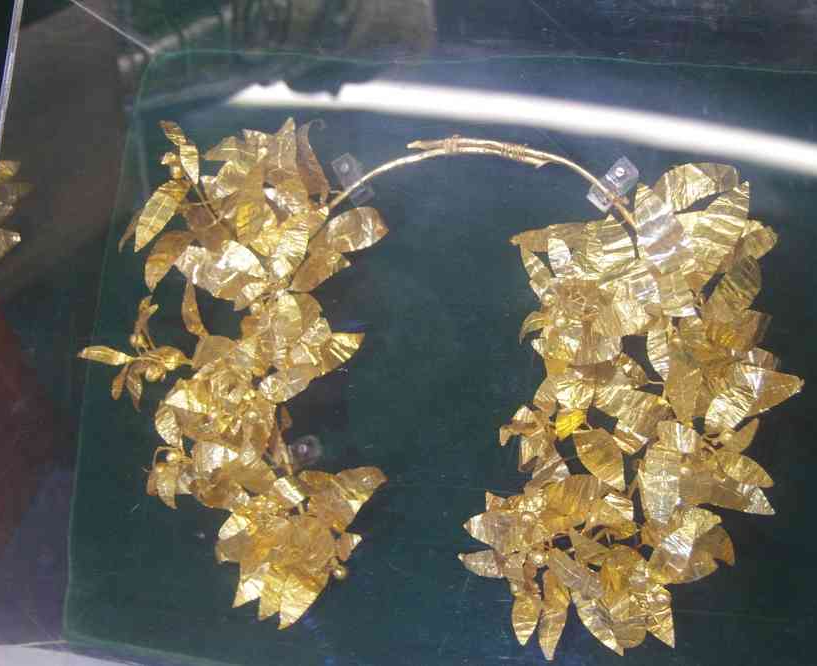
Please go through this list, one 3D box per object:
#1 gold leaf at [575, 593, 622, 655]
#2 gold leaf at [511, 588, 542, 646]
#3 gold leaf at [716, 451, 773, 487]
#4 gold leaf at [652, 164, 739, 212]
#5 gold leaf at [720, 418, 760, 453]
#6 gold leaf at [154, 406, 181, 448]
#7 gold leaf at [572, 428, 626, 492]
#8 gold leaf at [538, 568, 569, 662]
[{"bbox_3d":[0.080,0.121,0.672,0.012,0.006,0.035,-37,71,7],"label":"gold leaf"},{"bbox_3d":[0.049,0.120,0.683,0.012,0.006,0.026,1,82,15],"label":"gold leaf"},{"bbox_3d":[0.138,0.057,0.661,0.027,0.006,0.011,23,90,22],"label":"gold leaf"},{"bbox_3d":[0.133,-0.067,0.740,0.040,0.009,0.021,-20,81,12],"label":"gold leaf"},{"bbox_3d":[0.147,0.046,0.717,0.022,0.006,0.012,-39,75,7],"label":"gold leaf"},{"bbox_3d":[-0.120,0.046,0.799,0.013,0.006,0.021,-14,81,7],"label":"gold leaf"},{"bbox_3d":[0.088,0.057,0.733,0.017,0.007,0.037,-40,75,6],"label":"gold leaf"},{"bbox_3d":[0.060,0.118,0.679,0.012,0.006,0.040,2,82,15],"label":"gold leaf"}]

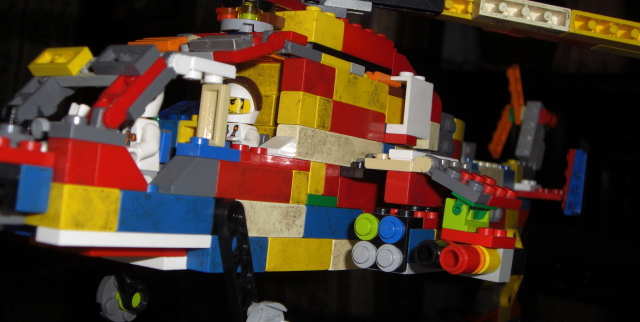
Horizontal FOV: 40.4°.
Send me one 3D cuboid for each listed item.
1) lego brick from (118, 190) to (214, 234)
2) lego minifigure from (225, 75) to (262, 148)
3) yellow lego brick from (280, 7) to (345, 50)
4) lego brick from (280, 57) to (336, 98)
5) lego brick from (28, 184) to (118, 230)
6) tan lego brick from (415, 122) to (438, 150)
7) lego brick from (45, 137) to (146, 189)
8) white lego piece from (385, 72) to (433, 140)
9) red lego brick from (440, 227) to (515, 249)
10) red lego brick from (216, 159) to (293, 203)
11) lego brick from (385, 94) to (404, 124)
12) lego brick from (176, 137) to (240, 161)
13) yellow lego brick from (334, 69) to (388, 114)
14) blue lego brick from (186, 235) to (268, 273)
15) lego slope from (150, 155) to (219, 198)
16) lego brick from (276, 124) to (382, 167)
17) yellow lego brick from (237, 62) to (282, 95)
[{"bbox_3d":[-0.042,0.012,0.212,0.014,0.010,0.032,5,-2,35],"label":"lego brick"},{"bbox_3d":[-0.028,-0.010,0.253,0.020,0.029,0.017,4,-3,35],"label":"lego minifigure"},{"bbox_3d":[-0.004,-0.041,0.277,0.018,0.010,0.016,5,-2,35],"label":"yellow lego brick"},{"bbox_3d":[-0.003,-0.024,0.257,0.008,0.010,0.016,5,-2,35],"label":"lego brick"},{"bbox_3d":[-0.056,0.010,0.192,0.016,0.010,0.016,5,-2,35],"label":"lego brick"},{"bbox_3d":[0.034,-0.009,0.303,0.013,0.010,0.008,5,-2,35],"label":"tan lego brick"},{"bbox_3d":[-0.050,0.001,0.196,0.008,0.010,0.024,4,-3,35],"label":"lego brick"},{"bbox_3d":[0.030,-0.018,0.294,0.008,0.021,0.016,4,-3,35],"label":"white lego piece"},{"bbox_3d":[0.046,0.023,0.257,0.016,0.004,0.016,5,-2,35],"label":"red lego brick"},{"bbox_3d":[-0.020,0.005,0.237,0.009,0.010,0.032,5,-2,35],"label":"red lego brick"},{"bbox_3d":[0.022,-0.020,0.310,0.008,0.010,0.016,4,-3,35],"label":"lego brick"},{"bbox_3d":[-0.029,-0.003,0.226,0.008,0.005,0.016,4,-3,35],"label":"lego brick"},{"bbox_3d":[0.010,-0.022,0.279,0.008,0.010,0.032,4,-3,35],"label":"yellow lego brick"},{"bbox_3d":[-0.024,0.024,0.235,0.008,0.010,0.024,4,-3,35],"label":"blue lego brick"},{"bbox_3d":[-0.034,0.004,0.219,0.008,0.010,0.016,4,-3,35],"label":"lego slope"},{"bbox_3d":[0.004,-0.003,0.272,0.008,0.010,0.048,4,-3,35],"label":"lego brick"},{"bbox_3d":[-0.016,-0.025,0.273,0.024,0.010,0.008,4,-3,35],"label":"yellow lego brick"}]

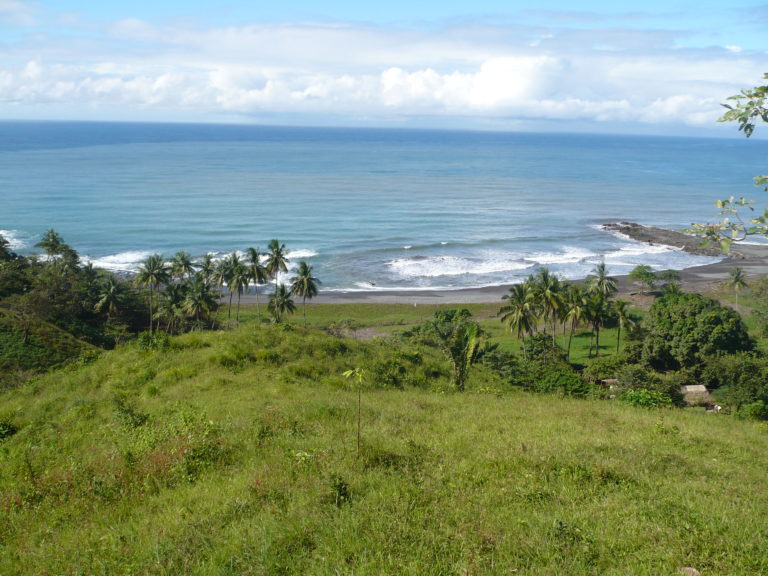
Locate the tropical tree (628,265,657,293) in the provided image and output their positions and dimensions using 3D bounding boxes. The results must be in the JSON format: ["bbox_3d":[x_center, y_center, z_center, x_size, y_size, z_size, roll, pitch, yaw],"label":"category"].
[{"bbox_3d":[74.747,-2.586,224.529,8.130,8.540,8.130,1,12,0],"label":"tropical tree"}]

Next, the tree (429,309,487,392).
[{"bbox_3d":[5.507,4.725,57.402,4.180,5.990,3.970,1,12,0],"label":"tree"}]

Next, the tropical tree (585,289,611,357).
[{"bbox_3d":[38.150,6.410,137.070,4.630,12.190,4.400,1,12,0],"label":"tropical tree"}]

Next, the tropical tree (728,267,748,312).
[{"bbox_3d":[92.967,0.297,203.635,5.280,12.050,5.280,1,12,0],"label":"tropical tree"}]

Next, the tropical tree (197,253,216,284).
[{"bbox_3d":[-35.780,-0.040,155.750,4.050,14.330,3.850,1,12,0],"label":"tropical tree"}]

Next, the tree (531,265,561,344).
[{"bbox_3d":[29.620,3.940,139.190,5.800,15.830,5.510,1,12,0],"label":"tree"}]

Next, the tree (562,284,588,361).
[{"bbox_3d":[38.320,7.064,154.978,5.440,15.840,5.440,1,12,0],"label":"tree"}]

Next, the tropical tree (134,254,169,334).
[{"bbox_3d":[-43.130,1.650,143.000,6.330,15.830,6.010,1,12,0],"label":"tropical tree"}]

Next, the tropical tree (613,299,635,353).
[{"bbox_3d":[49.925,7.964,161.865,4.620,11.820,4.620,1,12,0],"label":"tropical tree"}]

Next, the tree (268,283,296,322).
[{"bbox_3d":[-20.520,3.050,156.800,5.680,8.490,5.400,1,12,0],"label":"tree"}]

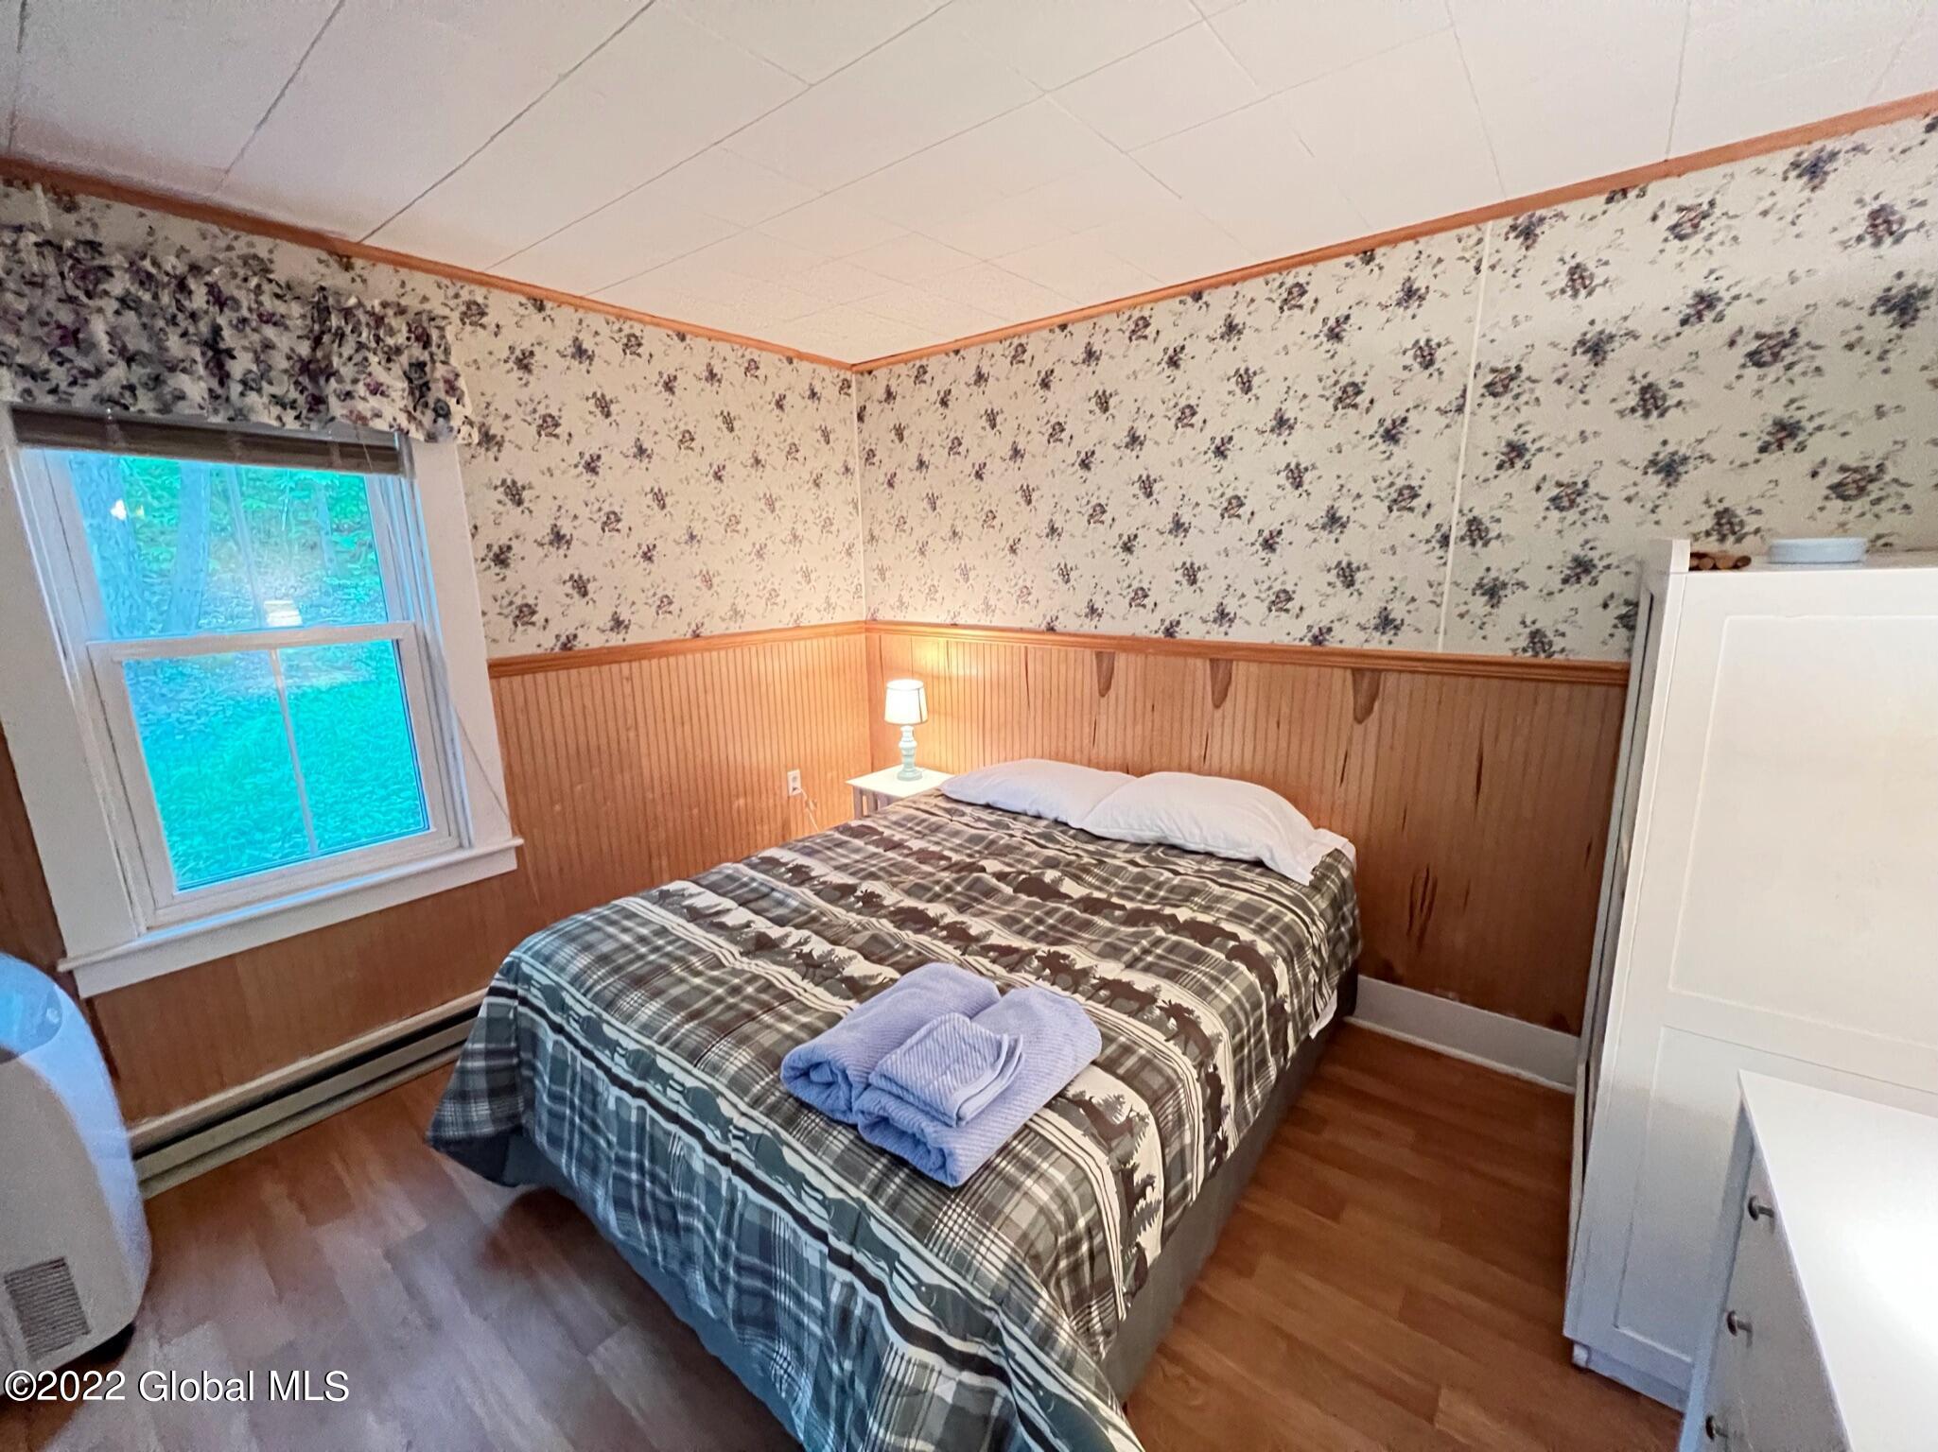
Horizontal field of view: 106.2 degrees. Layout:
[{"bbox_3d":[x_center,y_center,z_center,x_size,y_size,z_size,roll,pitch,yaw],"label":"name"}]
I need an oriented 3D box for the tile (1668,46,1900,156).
[{"bbox_3d":[1.650,-1.292,1.504,0.308,0.018,0.265,9,18,37],"label":"tile"}]

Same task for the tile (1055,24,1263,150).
[{"bbox_3d":[0.368,-1.220,1.395,0.308,0.018,0.305,9,18,37],"label":"tile"}]

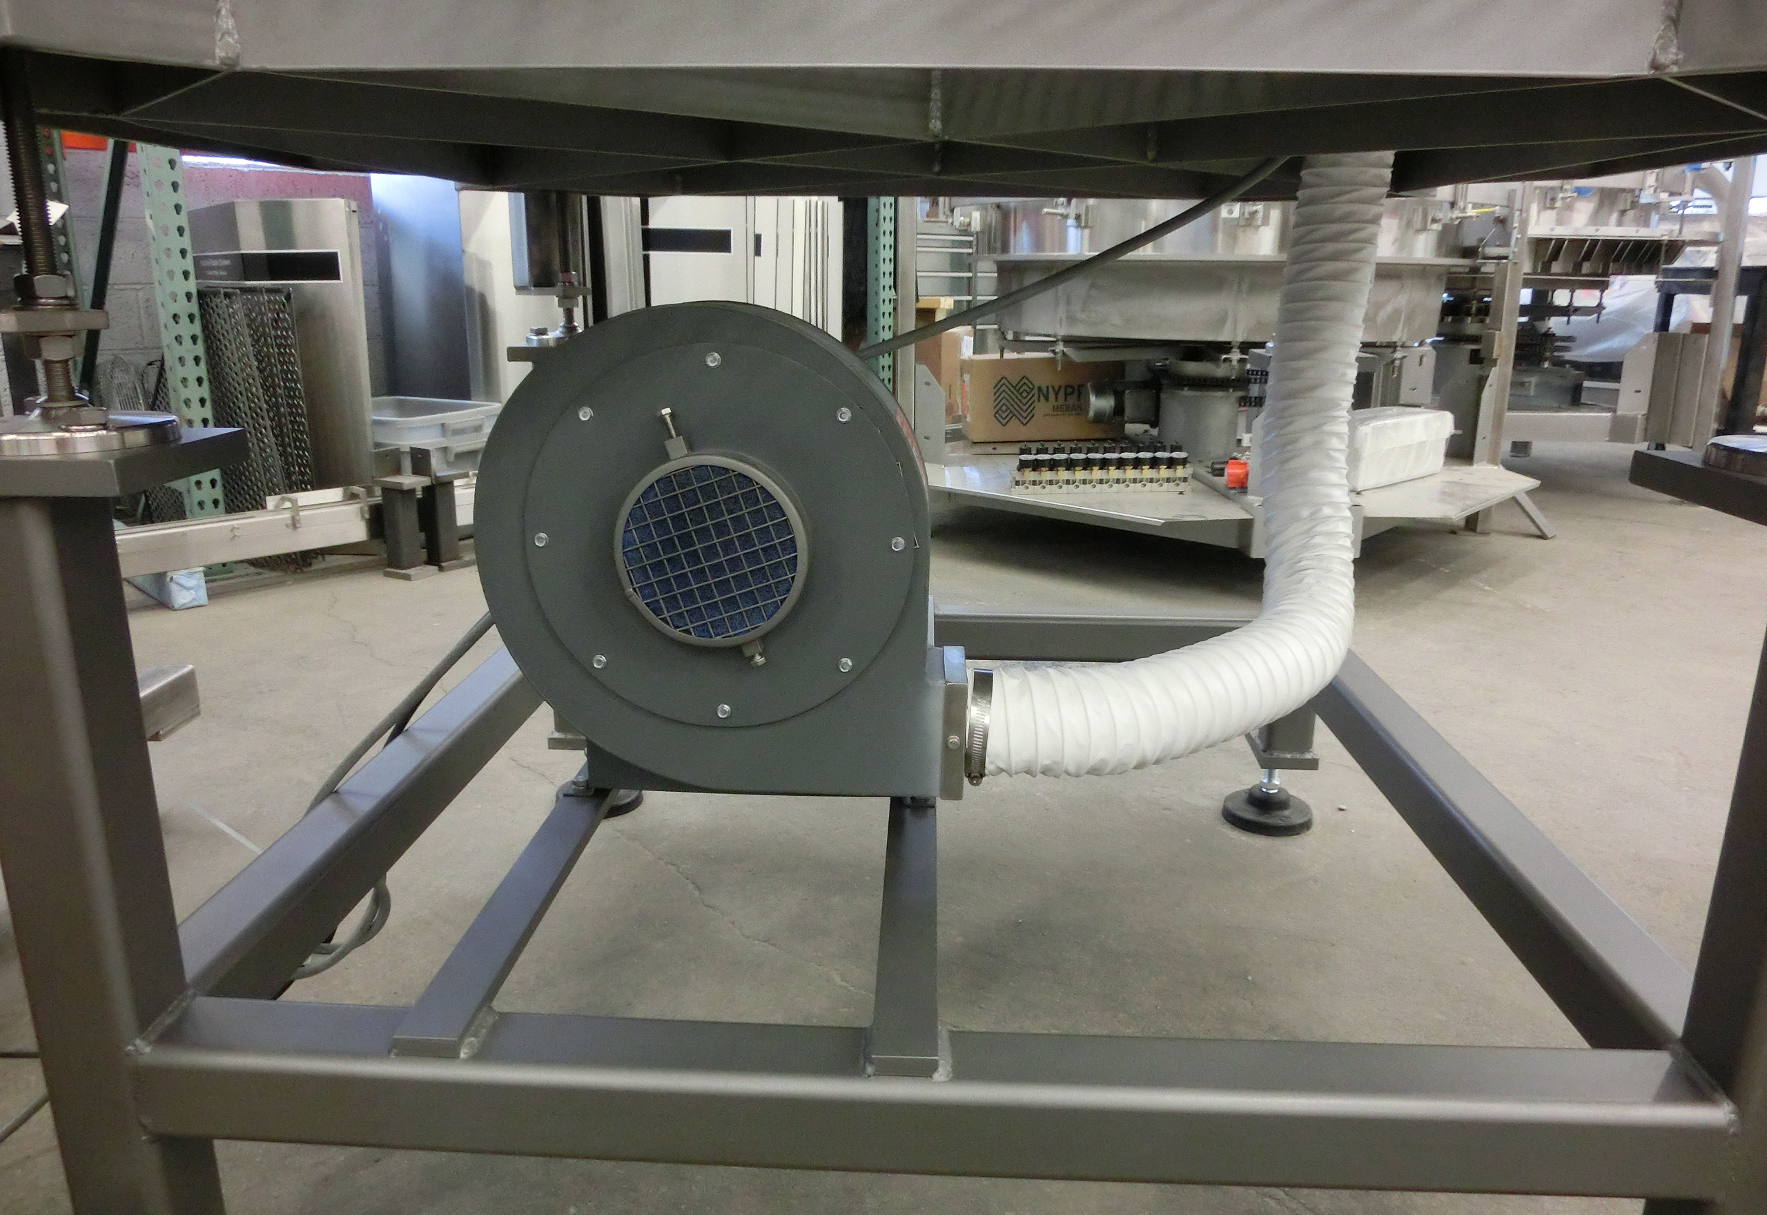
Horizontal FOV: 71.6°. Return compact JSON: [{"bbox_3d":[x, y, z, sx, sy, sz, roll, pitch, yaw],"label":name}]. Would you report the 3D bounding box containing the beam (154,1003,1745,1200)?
[{"bbox_3d":[0.015,0.302,0.758,0.944,0.063,0.063,1,16,3],"label":"beam"}]

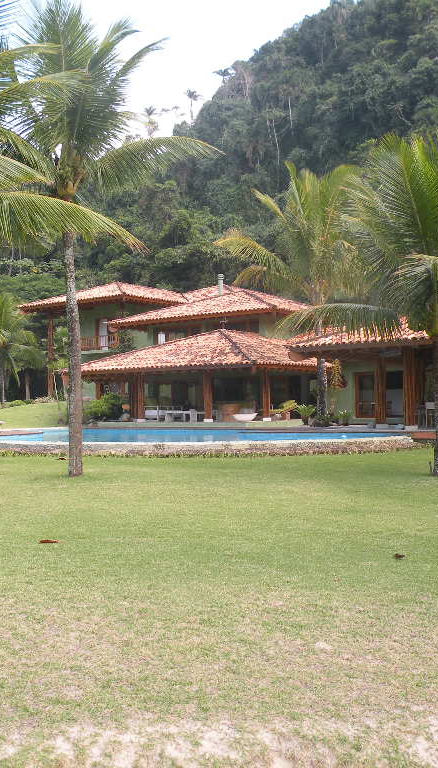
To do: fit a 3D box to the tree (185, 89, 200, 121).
[{"bbox_3d":[-7.631,-80.199,230.000,4.600,10.000,4.600,-1,-1,0],"label":"tree"}]

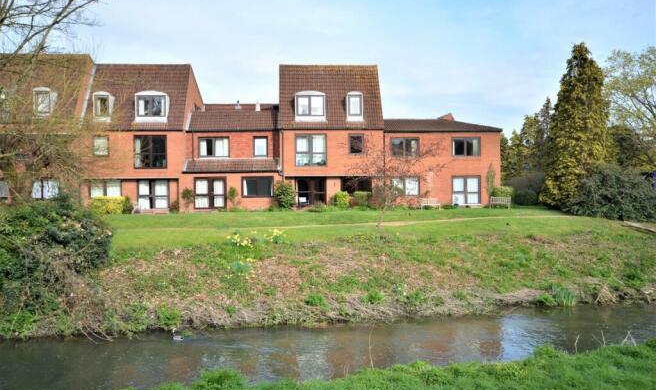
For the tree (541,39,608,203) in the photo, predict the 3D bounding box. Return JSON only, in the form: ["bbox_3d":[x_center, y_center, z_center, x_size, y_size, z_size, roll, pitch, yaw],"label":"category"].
[{"bbox_3d":[16.500,-4.685,36.500,4.500,11.000,4.400,0,1,0],"label":"tree"}]

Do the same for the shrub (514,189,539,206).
[{"bbox_3d":[14.197,0.179,39.000,1.700,1.300,1.500,0,1,0],"label":"shrub"}]

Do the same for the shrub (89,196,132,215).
[{"bbox_3d":[-13.282,0.641,33.300,2.650,1.100,1.200,0,1,0],"label":"shrub"}]

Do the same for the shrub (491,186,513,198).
[{"bbox_3d":[11.970,0.144,37.300,1.500,1.450,1.200,0,1,0],"label":"shrub"}]

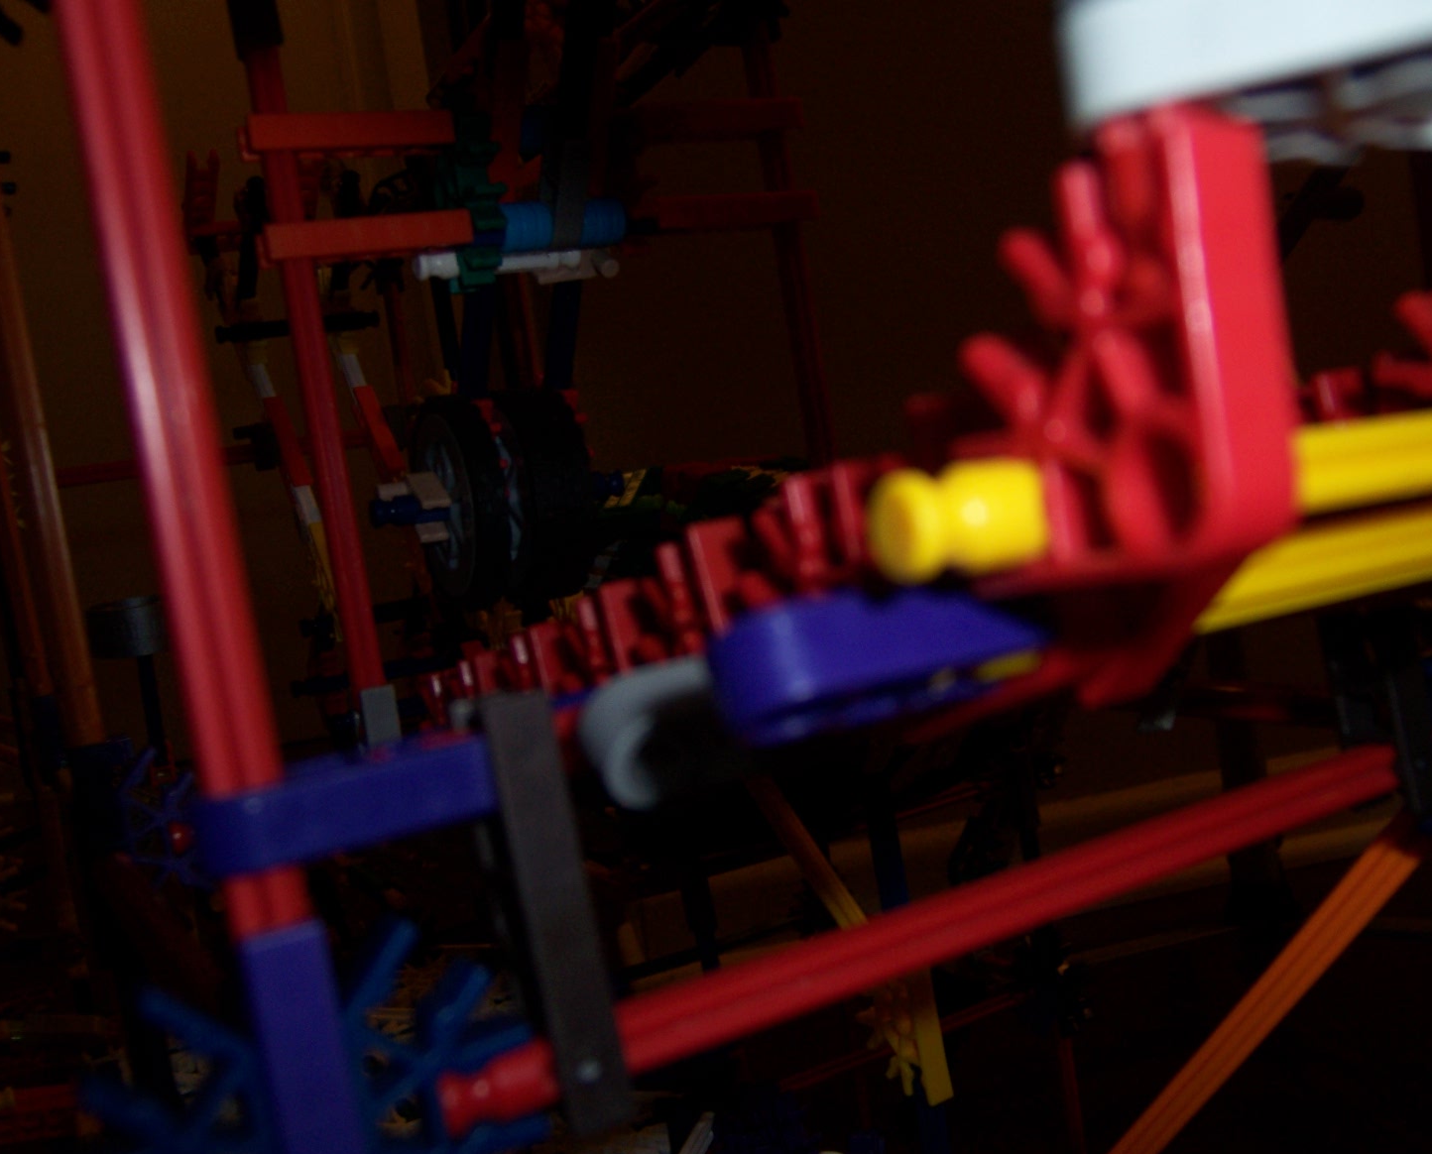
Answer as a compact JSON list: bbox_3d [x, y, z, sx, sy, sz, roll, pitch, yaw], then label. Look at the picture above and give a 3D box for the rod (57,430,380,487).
[{"bbox_3d":[-0.155,-0.036,0.443,0.129,0.006,0.006,-12,2,-30],"label":"rod"}]

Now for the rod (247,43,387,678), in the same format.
[{"bbox_3d":[-0.070,-0.036,0.258,0.006,0.129,0.006,-10,1,-30],"label":"rod"}]

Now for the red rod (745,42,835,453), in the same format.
[{"bbox_3d":[0.017,-0.053,0.298,0.006,0.129,0.006,-10,1,-30],"label":"red rod"}]

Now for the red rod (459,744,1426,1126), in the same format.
[{"bbox_3d":[0.035,0.029,0.141,0.129,0.006,0.006,-11,1,-30],"label":"red rod"}]

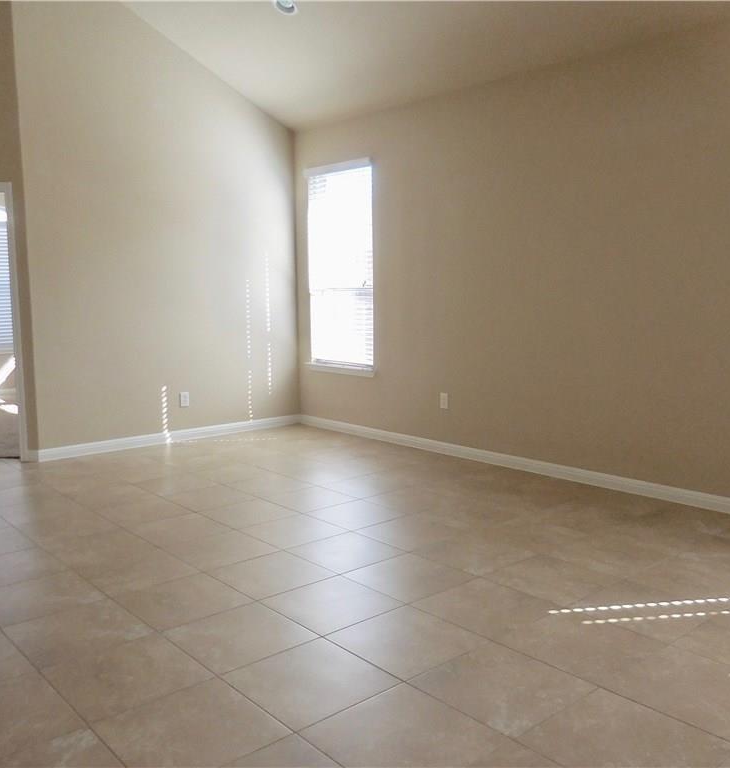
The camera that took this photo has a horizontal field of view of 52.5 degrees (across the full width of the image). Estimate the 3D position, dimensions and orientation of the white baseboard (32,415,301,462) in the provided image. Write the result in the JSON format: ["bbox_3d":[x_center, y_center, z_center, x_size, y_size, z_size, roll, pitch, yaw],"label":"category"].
[{"bbox_3d":[-1.590,0.455,6.572,2.557,0.093,0.025,-6,9,-41],"label":"white baseboard"}]

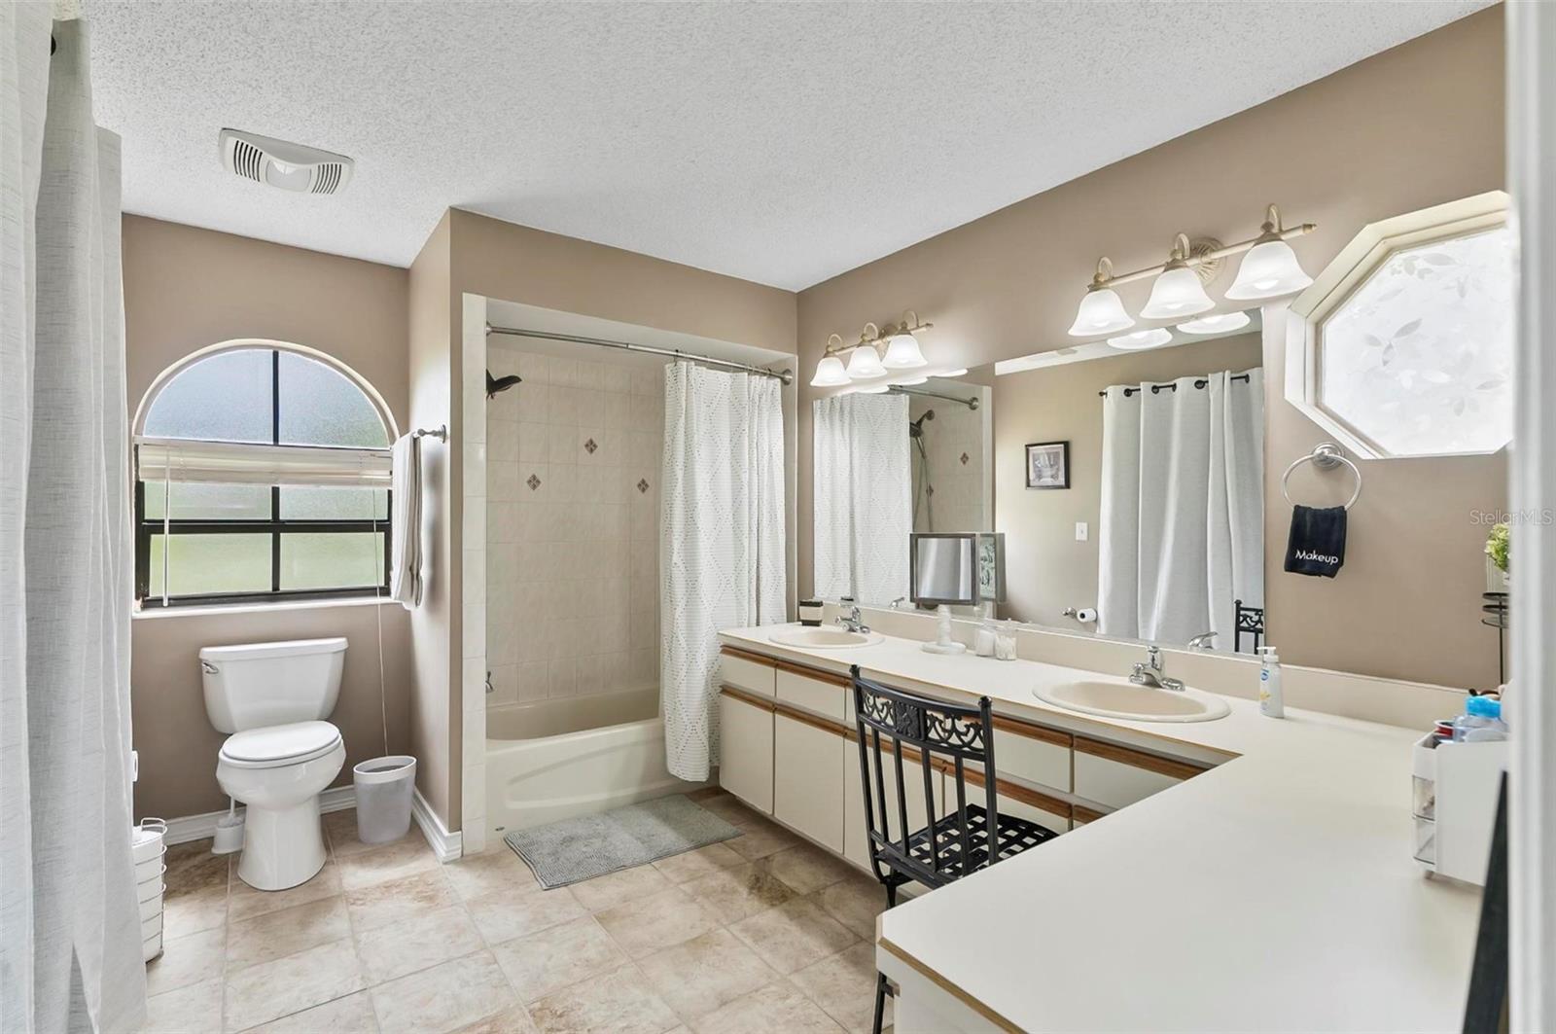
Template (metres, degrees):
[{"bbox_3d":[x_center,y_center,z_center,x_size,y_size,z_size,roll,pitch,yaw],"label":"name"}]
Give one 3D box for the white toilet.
[{"bbox_3d":[-1.897,0.893,2.632,0.475,0.764,0.690,0,0,-38],"label":"white toilet"}]

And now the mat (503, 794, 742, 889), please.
[{"bbox_3d":[-0.613,1.264,2.761,0.785,0.022,0.510,0,0,-35],"label":"mat"}]

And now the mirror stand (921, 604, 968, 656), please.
[{"bbox_3d":[0.649,0.437,2.707,0.180,0.175,0.180,0,0,0],"label":"mirror stand"}]

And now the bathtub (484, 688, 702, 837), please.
[{"bbox_3d":[-0.754,1.090,3.432,1.545,0.375,0.770,0,0,-38],"label":"bathtub"}]

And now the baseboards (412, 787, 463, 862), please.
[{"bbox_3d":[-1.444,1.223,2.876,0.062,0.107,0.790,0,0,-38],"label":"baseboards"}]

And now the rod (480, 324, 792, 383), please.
[{"bbox_3d":[-0.532,-0.739,3.149,1.545,0.072,0.072,0,0,-38],"label":"rod"}]

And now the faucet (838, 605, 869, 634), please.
[{"bbox_3d":[0.317,0.464,3.134,0.145,0.125,0.155,0,0,-38],"label":"faucet"}]

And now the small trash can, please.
[{"bbox_3d":[-1.572,1.138,2.771,0.218,0.275,0.210,0,0,-38],"label":"small trash can"}]

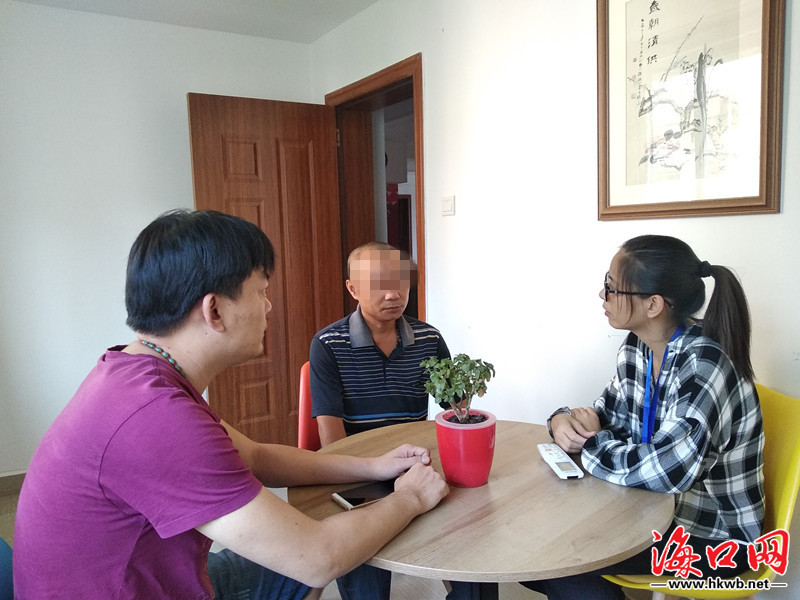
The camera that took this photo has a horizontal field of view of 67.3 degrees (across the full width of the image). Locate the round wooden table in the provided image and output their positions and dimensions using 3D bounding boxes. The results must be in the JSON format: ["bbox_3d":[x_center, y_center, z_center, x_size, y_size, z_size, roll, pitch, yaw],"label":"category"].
[{"bbox_3d":[0.171,0.749,1.351,0.800,0.744,0.800,-1,6,0],"label":"round wooden table"}]

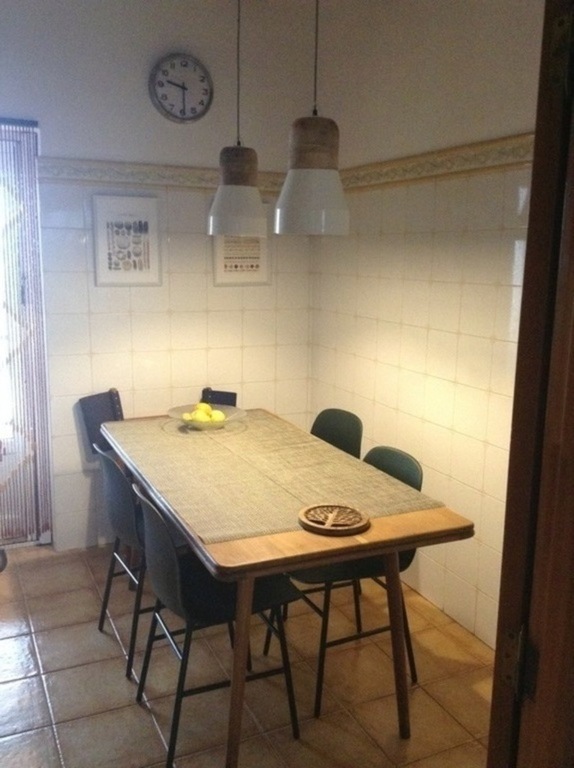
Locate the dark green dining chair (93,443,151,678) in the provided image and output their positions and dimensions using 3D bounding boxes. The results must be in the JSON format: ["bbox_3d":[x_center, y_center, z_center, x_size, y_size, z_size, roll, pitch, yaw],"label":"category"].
[{"bbox_3d":[-0.457,0.608,2.775,0.500,0.800,0.430,-4,12,-27],"label":"dark green dining chair"}]

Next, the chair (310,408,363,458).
[{"bbox_3d":[0.037,0.529,3.255,0.500,0.800,0.430,-6,12,-33],"label":"chair"}]

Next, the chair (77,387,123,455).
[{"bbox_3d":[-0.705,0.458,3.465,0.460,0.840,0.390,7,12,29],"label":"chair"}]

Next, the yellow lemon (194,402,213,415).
[{"bbox_3d":[-0.360,0.109,3.168,0.070,0.055,0.056,1,10,0],"label":"yellow lemon"}]

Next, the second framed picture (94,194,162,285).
[{"bbox_3d":[-0.775,-0.695,3.579,0.325,0.435,0.025,-4,11,-24],"label":"second framed picture"}]

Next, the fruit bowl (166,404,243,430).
[{"bbox_3d":[-0.340,0.149,3.149,0.336,0.070,0.336,1,10,0],"label":"fruit bowl"}]

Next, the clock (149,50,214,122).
[{"bbox_3d":[-0.511,-1.437,3.551,0.312,0.312,0.045,-4,11,-24],"label":"clock"}]

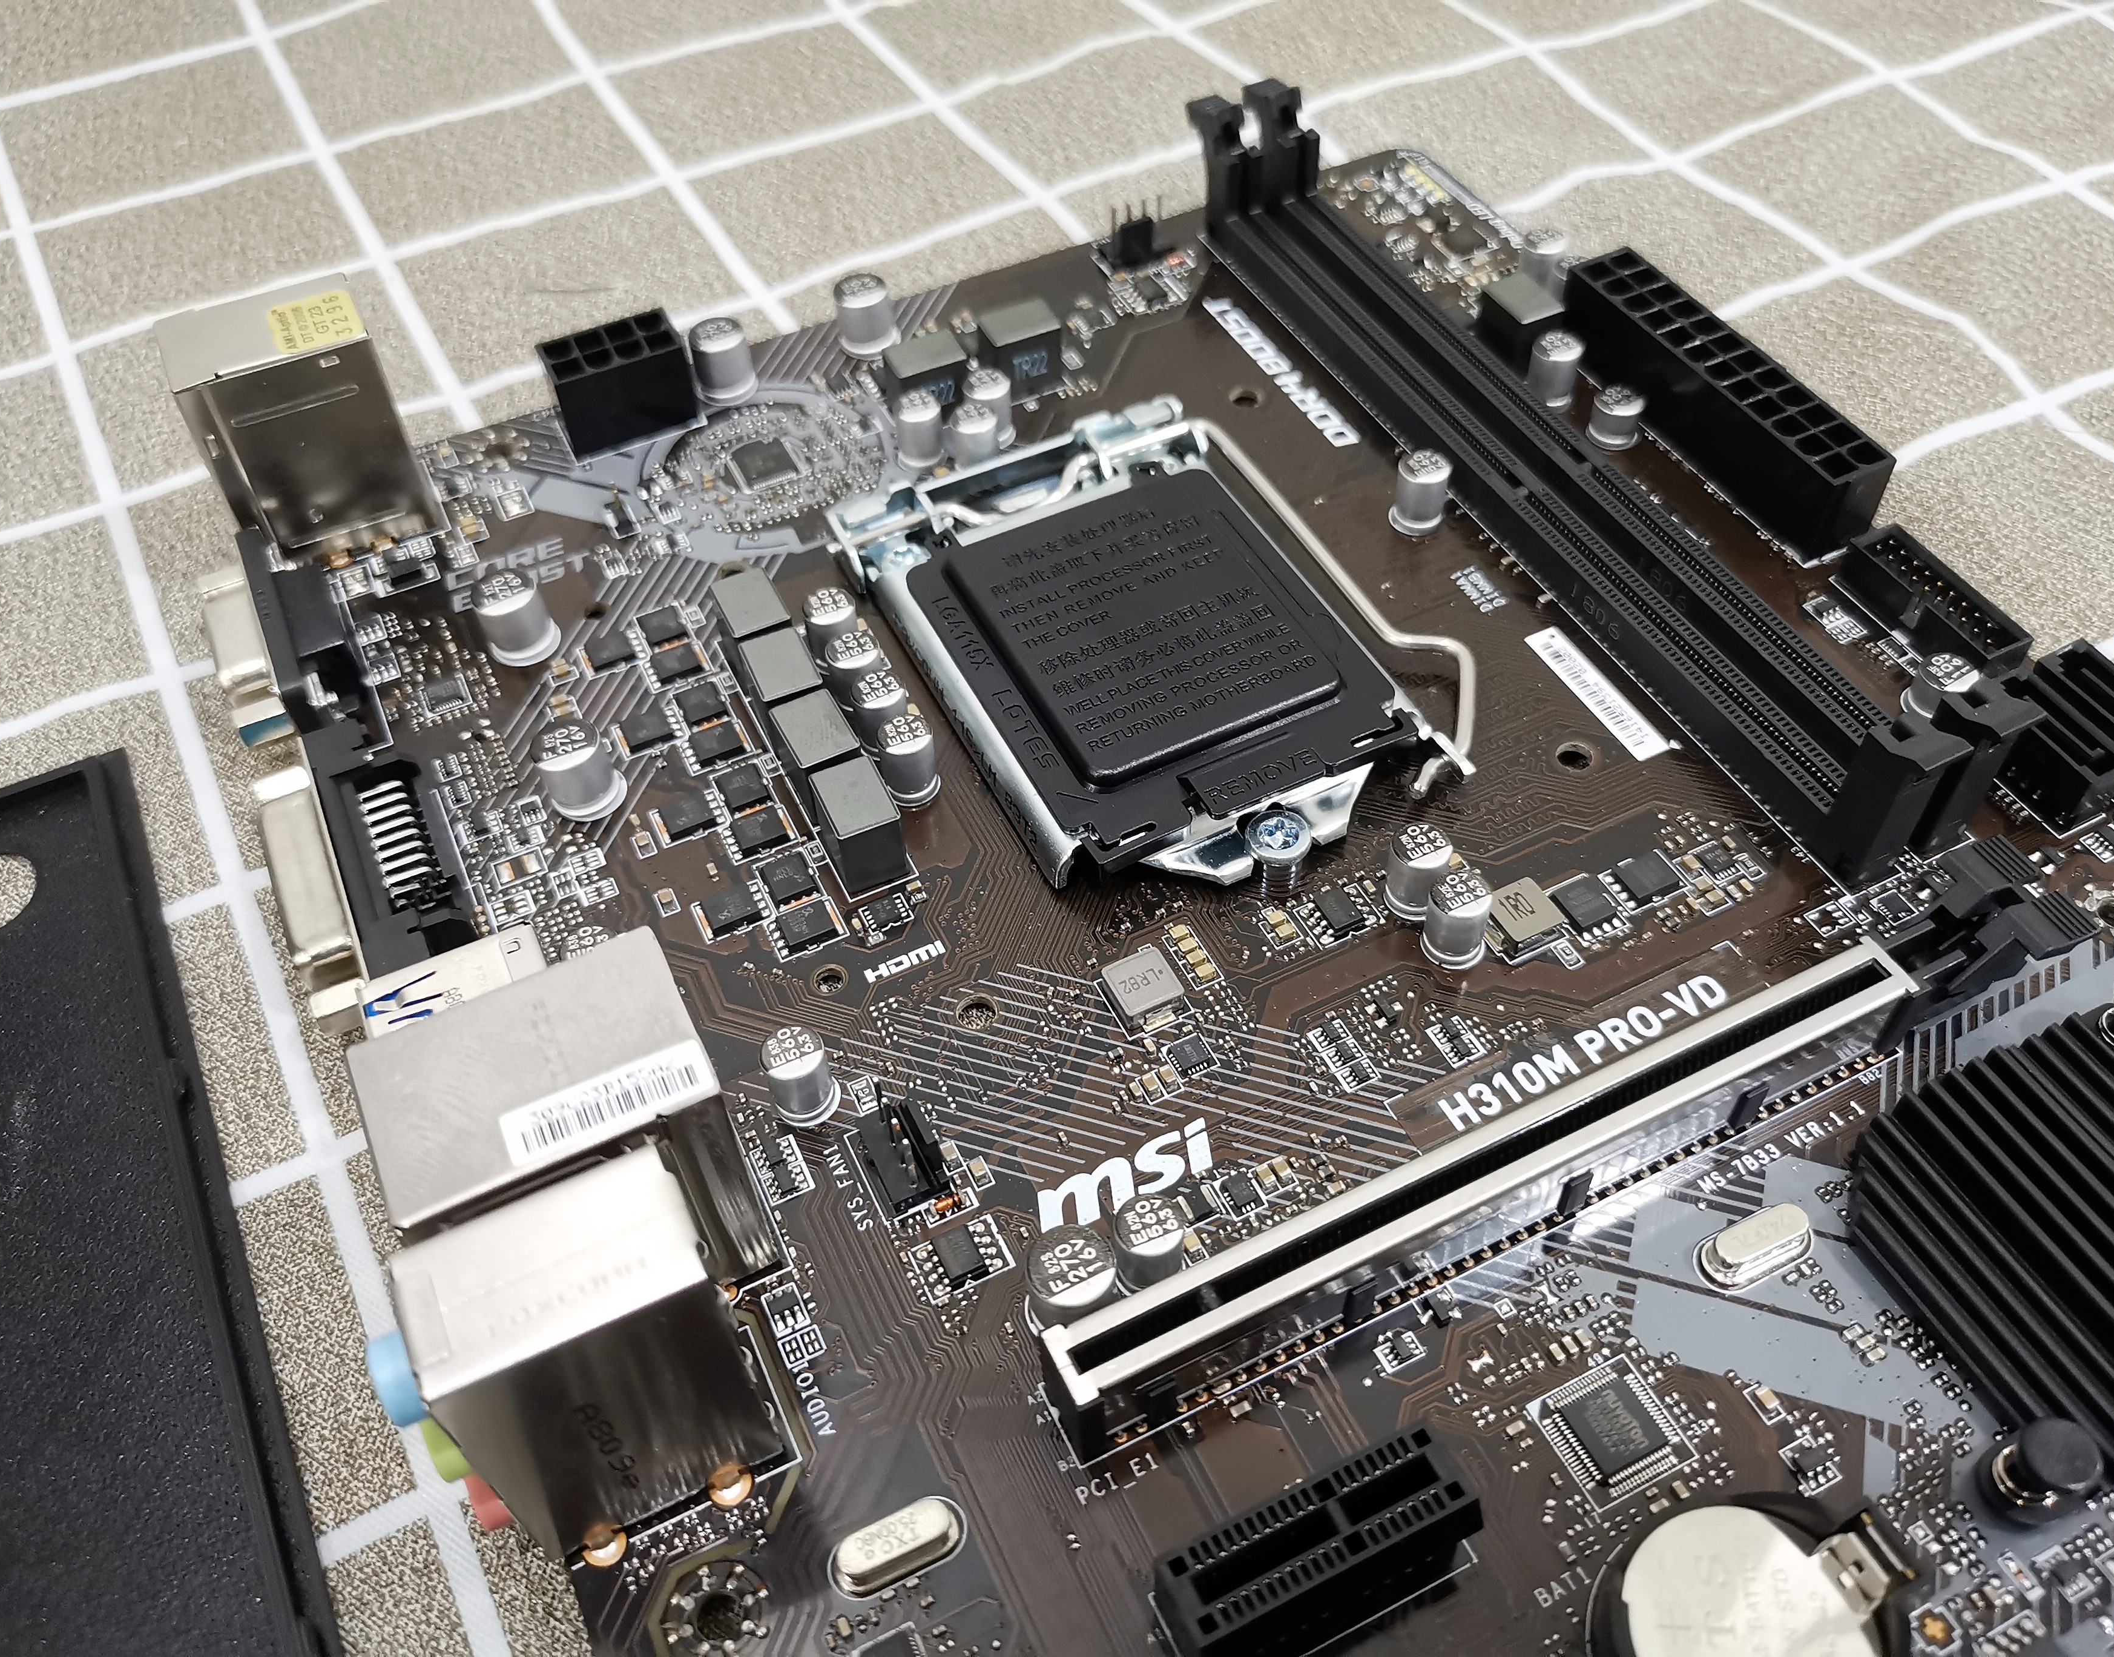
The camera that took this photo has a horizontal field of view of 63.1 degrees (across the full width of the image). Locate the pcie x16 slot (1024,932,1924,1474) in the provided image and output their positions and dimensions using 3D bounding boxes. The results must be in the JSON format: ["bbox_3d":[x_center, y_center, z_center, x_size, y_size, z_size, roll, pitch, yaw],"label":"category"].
[{"bbox_3d":[0.041,0.033,0.159,0.090,0.011,0.008,-22,54,-15],"label":"pcie x16 slot"}]

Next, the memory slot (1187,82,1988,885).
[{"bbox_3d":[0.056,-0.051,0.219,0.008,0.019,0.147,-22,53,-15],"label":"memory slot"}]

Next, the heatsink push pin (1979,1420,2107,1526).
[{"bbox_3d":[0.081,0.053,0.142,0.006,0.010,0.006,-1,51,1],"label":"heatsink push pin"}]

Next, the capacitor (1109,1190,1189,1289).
[{"bbox_3d":[0.008,0.038,0.157,0.006,0.008,0.006,-1,51,1],"label":"capacitor"}]

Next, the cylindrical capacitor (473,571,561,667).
[{"bbox_3d":[-0.066,-0.026,0.211,0.008,0.008,0.008,-22,53,-15],"label":"cylindrical capacitor"}]

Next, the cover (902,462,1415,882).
[{"bbox_3d":[0.010,-0.022,0.202,0.043,0.004,0.056,-22,53,-15],"label":"cover"}]

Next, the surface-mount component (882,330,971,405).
[{"bbox_3d":[-0.017,-0.061,0.236,0.010,0.010,0.006,-22,53,-15],"label":"surface-mount component"}]

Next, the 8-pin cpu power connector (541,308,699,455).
[{"bbox_3d":[-0.060,-0.061,0.237,0.018,0.013,0.010,-22,54,-14],"label":"8-pin cpu power connector"}]

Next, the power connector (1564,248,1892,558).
[{"bbox_3d":[0.087,-0.057,0.229,0.011,0.013,0.052,-22,54,-15],"label":"power connector"}]

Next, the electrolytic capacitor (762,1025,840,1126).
[{"bbox_3d":[-0.025,0.024,0.169,0.006,0.009,0.006,-1,51,1],"label":"electrolytic capacitor"}]

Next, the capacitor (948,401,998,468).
[{"bbox_3d":[-0.011,-0.051,0.229,0.006,0.008,0.006,-22,53,-15],"label":"capacitor"}]

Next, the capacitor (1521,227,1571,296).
[{"bbox_3d":[0.070,-0.082,0.250,0.006,0.008,0.006,-1,51,2],"label":"capacitor"}]

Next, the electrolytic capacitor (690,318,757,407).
[{"bbox_3d":[-0.047,-0.065,0.242,0.008,0.009,0.008,-1,51,1],"label":"electrolytic capacitor"}]

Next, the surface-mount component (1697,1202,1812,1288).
[{"bbox_3d":[0.065,0.038,0.159,0.011,0.003,0.004,-22,54,-15],"label":"surface-mount component"}]

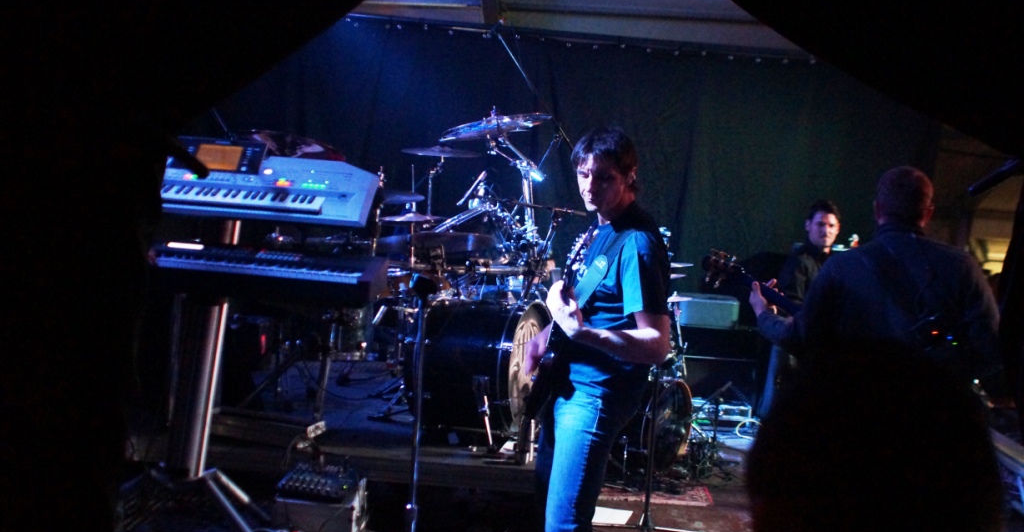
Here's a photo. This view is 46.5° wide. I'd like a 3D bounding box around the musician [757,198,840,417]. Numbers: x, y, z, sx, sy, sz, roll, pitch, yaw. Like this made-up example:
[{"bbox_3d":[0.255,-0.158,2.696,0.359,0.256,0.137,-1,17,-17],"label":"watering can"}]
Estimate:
[{"bbox_3d":[1.550,0.510,6.100,0.600,1.700,0.450,3,2,-12],"label":"musician"}]

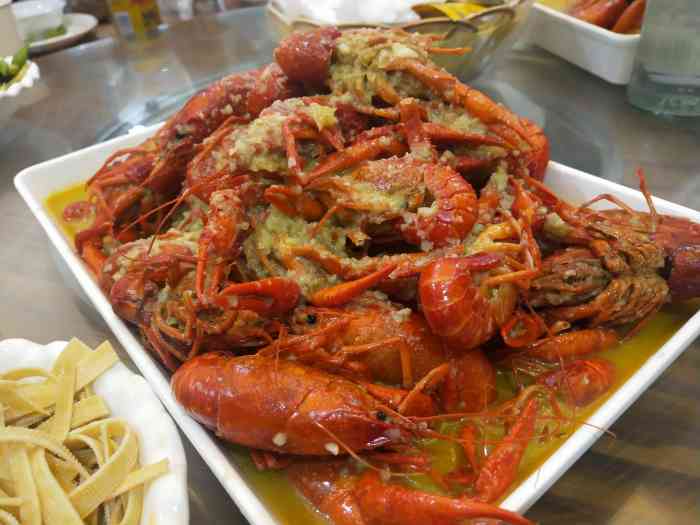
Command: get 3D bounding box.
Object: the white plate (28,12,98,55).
[{"bbox_3d":[-0.455,-0.297,0.823,0.230,0.024,0.230,-4,34,3],"label":"white plate"}]

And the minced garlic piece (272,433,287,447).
[{"bbox_3d":[-0.023,0.057,0.195,0.004,0.004,0.004,-6,38,0],"label":"minced garlic piece"}]

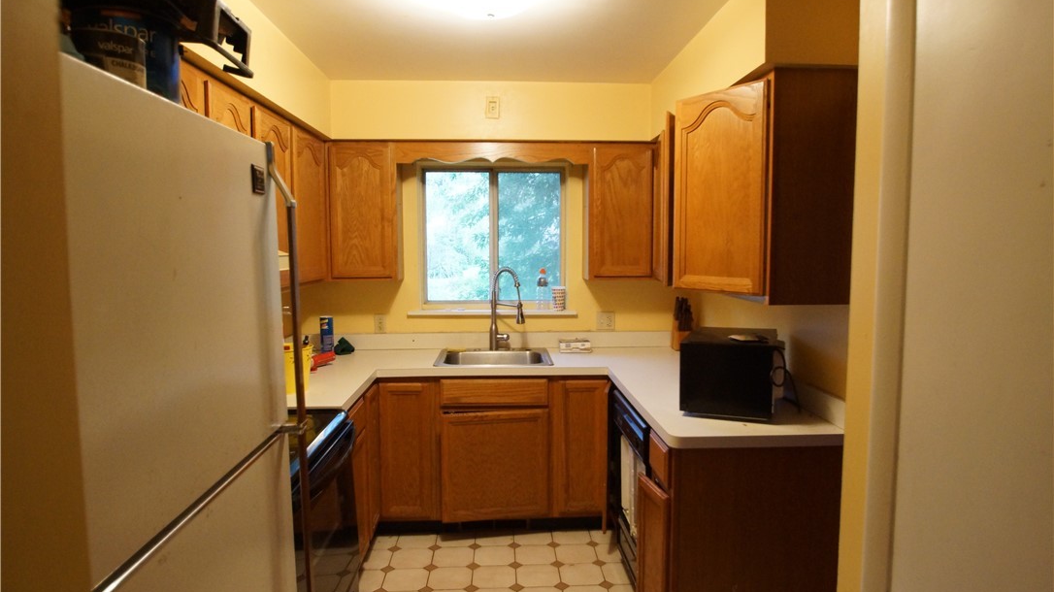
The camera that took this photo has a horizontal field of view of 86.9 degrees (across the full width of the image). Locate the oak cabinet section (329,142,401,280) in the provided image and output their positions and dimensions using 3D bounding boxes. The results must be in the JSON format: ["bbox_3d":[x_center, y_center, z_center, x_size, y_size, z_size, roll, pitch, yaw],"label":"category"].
[{"bbox_3d":[-0.919,-0.475,3.204,0.370,0.750,0.280,0,5,-3],"label":"oak cabinet section"}]

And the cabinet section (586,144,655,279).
[{"bbox_3d":[0.551,-0.489,3.382,0.383,0.776,0.313,0,5,-3],"label":"cabinet section"}]

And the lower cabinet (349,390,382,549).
[{"bbox_3d":[-1.064,0.885,2.543,0.585,0.850,0.700,0,5,-3],"label":"lower cabinet"}]

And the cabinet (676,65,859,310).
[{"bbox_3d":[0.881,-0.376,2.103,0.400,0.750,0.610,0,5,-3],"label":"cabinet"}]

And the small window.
[{"bbox_3d":[-0.206,-0.362,3.410,0.865,0.855,0.070,0,5,-3],"label":"small window"}]

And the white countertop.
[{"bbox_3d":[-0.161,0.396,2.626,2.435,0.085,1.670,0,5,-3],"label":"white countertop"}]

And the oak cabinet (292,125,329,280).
[{"bbox_3d":[-1.228,-0.434,2.788,0.335,0.755,0.560,0,5,-3],"label":"oak cabinet"}]

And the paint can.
[{"bbox_3d":[-0.784,-0.447,1.094,0.175,0.200,0.175,0,5,-3],"label":"paint can"}]

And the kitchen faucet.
[{"bbox_3d":[-0.126,0.078,3.300,0.250,0.515,0.090,4,6,38],"label":"kitchen faucet"}]

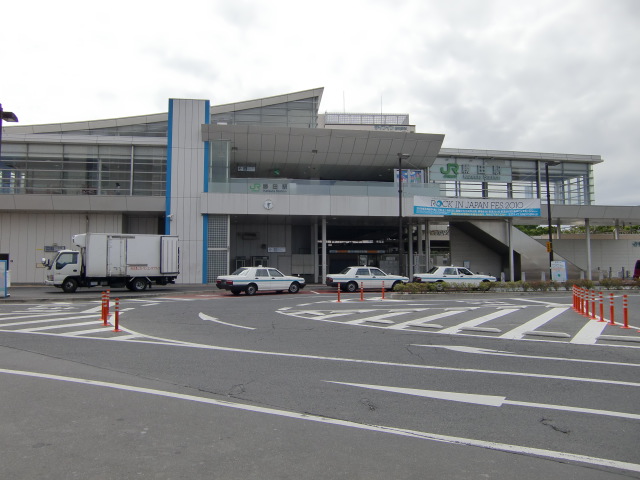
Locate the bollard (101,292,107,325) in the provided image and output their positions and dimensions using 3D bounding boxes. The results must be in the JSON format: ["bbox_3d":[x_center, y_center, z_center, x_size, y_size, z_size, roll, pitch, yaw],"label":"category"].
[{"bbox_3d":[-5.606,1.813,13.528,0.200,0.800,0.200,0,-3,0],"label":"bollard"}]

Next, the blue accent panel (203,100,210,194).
[{"bbox_3d":[-8.567,-7.110,39.179,0.380,7.069,0.250,0,-3,-9],"label":"blue accent panel"}]

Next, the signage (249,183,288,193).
[{"bbox_3d":[-3.551,-3.599,35.909,2.680,0.640,0.080,1,-3,-5],"label":"signage"}]

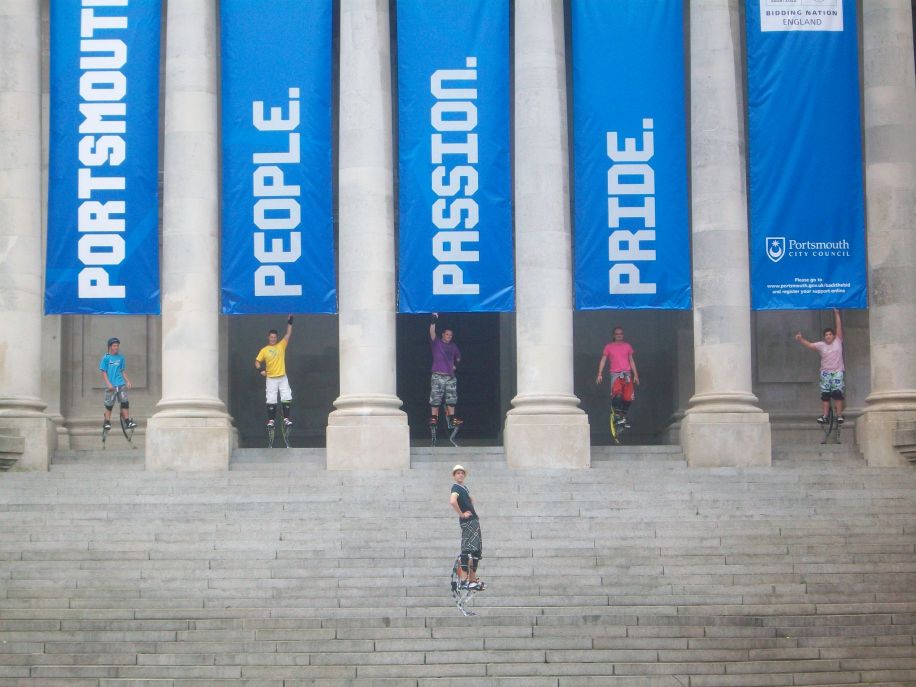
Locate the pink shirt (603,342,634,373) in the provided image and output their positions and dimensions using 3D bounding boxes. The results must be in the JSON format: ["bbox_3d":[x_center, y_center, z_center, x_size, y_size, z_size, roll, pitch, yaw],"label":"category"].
[{"bbox_3d":[2.818,0.246,44.600,0.570,0.540,0.270,0,-7,-2],"label":"pink shirt"}]

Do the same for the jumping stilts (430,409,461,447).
[{"bbox_3d":[-0.210,1.436,44.500,0.480,0.770,0.380,2,-7,-24],"label":"jumping stilts"}]

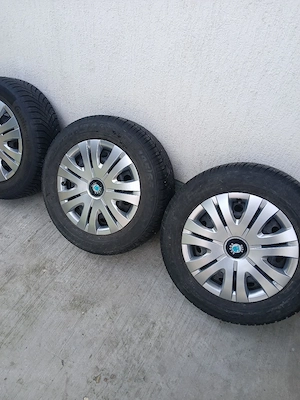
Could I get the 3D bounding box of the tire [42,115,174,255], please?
[{"bbox_3d":[-0.203,-0.063,1.386,0.632,0.632,0.205,23,15,18],"label":"tire"}]

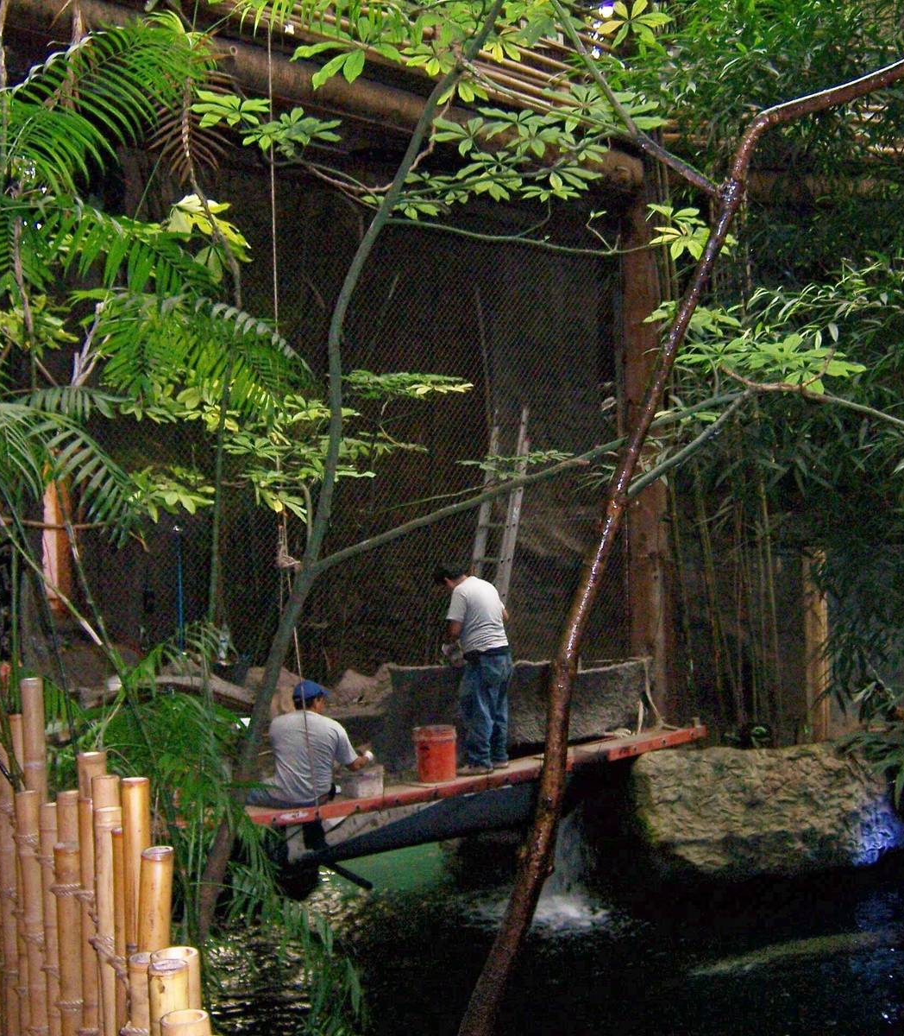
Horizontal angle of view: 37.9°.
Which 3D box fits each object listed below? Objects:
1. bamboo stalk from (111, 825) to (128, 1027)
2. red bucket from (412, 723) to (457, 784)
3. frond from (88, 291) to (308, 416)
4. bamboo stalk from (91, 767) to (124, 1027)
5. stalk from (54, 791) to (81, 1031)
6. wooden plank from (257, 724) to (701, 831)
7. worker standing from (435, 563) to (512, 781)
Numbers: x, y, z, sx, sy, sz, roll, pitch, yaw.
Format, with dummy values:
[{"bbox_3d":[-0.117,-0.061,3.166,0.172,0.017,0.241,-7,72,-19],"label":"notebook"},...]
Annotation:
[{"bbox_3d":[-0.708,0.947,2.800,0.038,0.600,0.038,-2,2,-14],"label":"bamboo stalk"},{"bbox_3d":[-0.121,1.656,9.250,0.305,0.375,0.305,-1,2,0],"label":"red bucket"},{"bbox_3d":[-0.830,-0.537,4.300,0.670,0.400,0.450,-1,2,0],"label":"frond"},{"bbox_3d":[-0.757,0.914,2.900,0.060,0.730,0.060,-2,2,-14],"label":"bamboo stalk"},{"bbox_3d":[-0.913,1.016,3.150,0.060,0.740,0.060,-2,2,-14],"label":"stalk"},{"bbox_3d":[0.119,1.856,9.466,4.500,0.100,0.350,-3,2,-35],"label":"wooden plank"},{"bbox_3d":[0.159,1.084,9.450,0.480,1.520,0.460,-3,3,-37],"label":"worker standing"}]

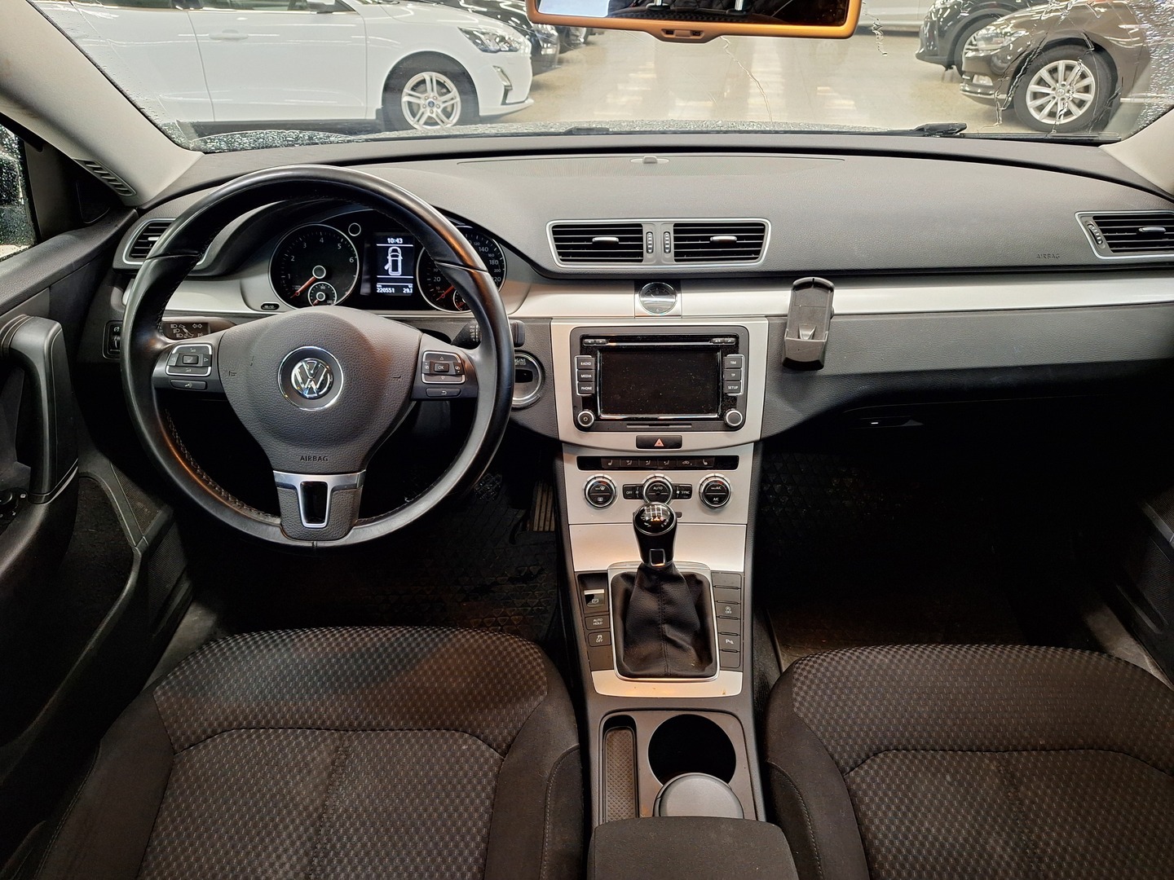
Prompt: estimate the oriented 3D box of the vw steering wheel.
[{"bbox_3d":[-0.259,-0.074,0.779,0.377,0.374,0.090,0,9,1],"label":"vw steering wheel"}]

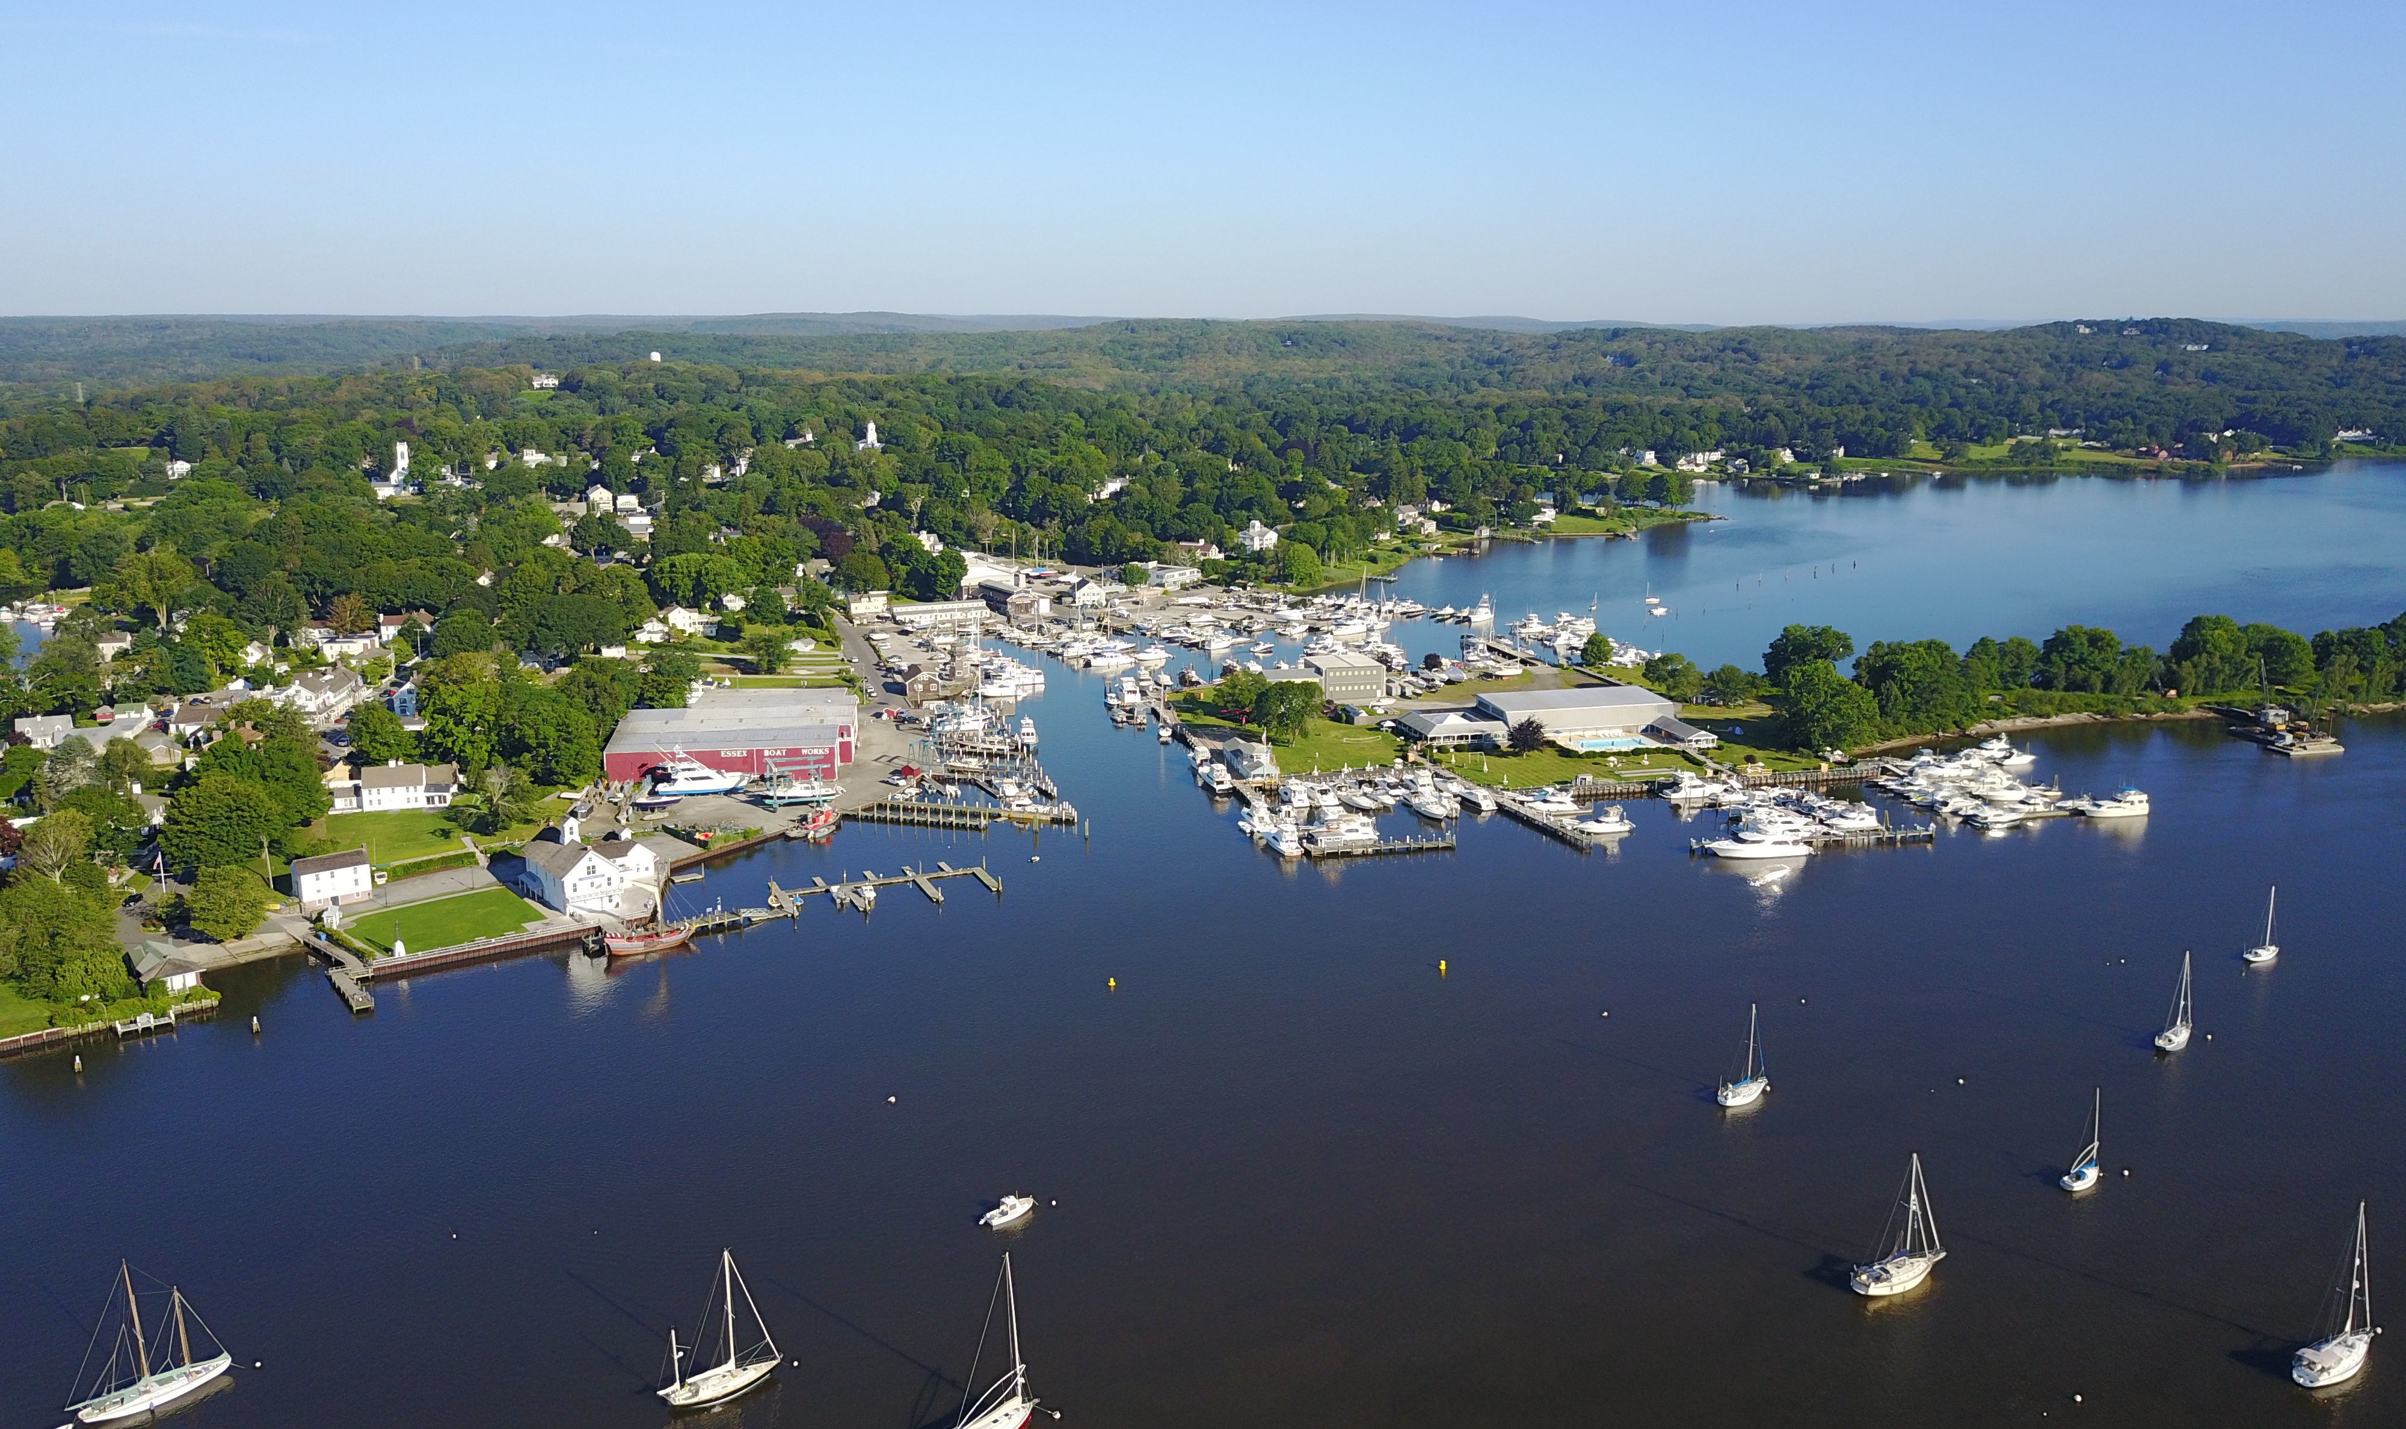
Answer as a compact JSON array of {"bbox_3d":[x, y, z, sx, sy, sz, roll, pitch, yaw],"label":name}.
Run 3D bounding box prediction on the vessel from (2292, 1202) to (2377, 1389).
[{"bbox_3d":[111.302,55.936,175.606,12.000,16.400,3.500,-7,14,-30],"label":"vessel"}]

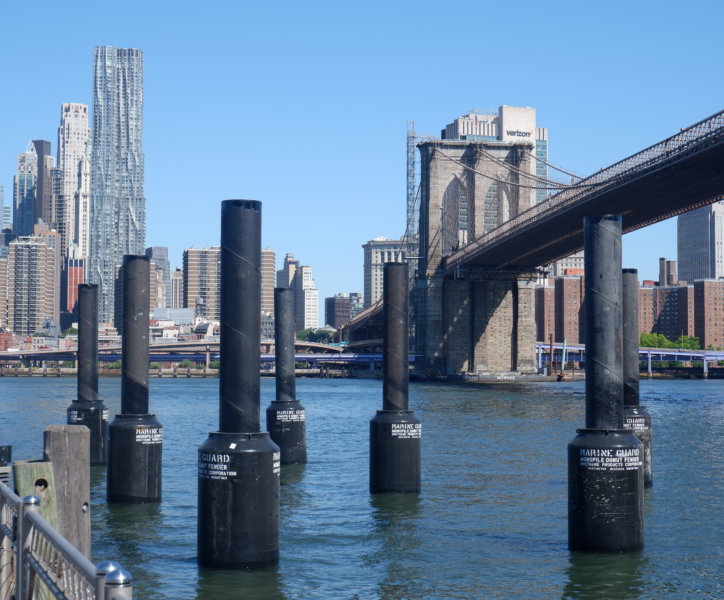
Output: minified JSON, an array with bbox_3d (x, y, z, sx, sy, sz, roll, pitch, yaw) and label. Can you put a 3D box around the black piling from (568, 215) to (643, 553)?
[{"bbox_3d":[5.884,1.978,32.614,1.780,7.980,1.780,0,-3,0],"label":"black piling"}]

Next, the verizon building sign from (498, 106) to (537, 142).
[{"bbox_3d":[102.279,-114.486,887.802,24.500,22.500,8.000,2,-3,-24],"label":"verizon building sign"}]

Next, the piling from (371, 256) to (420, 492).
[{"bbox_3d":[1.183,2.763,48.523,1.830,8.210,1.830,0,-3,0],"label":"piling"}]

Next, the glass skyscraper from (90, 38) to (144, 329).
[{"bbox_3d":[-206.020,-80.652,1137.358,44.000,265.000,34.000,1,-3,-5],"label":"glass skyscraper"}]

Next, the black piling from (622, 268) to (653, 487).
[{"bbox_3d":[9.820,2.868,49.939,1.780,7.980,1.780,0,-3,0],"label":"black piling"}]

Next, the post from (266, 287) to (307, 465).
[{"bbox_3d":[-3.372,3.422,61.361,1.780,7.980,1.780,0,-3,0],"label":"post"}]

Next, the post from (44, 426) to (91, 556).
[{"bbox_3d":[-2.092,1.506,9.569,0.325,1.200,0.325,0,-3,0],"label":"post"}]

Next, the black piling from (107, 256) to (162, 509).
[{"bbox_3d":[-7.387,2.546,44.273,1.780,7.980,1.780,0,-3,0],"label":"black piling"}]

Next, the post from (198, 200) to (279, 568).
[{"bbox_3d":[-2.738,1.843,30.395,1.830,8.210,1.830,0,-3,0],"label":"post"}]

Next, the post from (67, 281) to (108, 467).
[{"bbox_3d":[-12.124,3.323,60.026,1.780,7.980,1.780,0,-3,0],"label":"post"}]

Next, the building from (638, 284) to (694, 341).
[{"bbox_3d":[170.124,15.200,750.842,25.000,45.500,30.000,3,-4,-44],"label":"building"}]

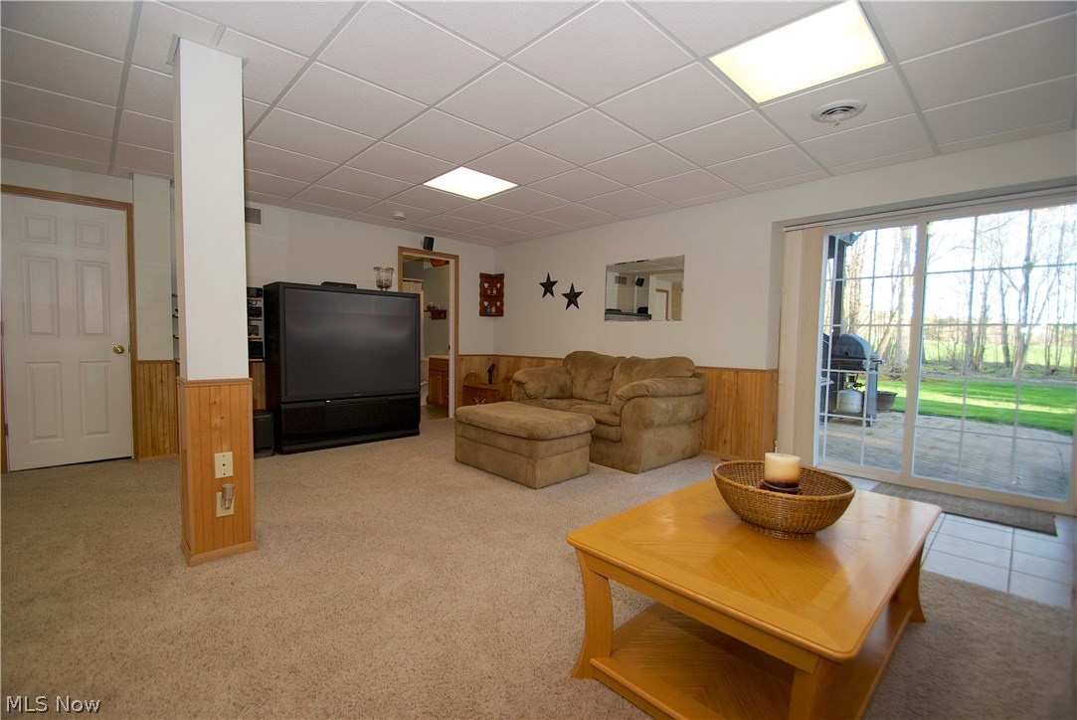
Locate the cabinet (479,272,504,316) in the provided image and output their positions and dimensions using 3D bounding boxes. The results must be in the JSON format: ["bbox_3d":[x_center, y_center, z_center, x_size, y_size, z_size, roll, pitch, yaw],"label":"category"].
[{"bbox_3d":[-0.635,-0.892,6.273,0.335,0.585,0.170,1,3,1],"label":"cabinet"}]

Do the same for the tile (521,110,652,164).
[{"bbox_3d":[0.297,-1.379,2.827,0.602,0.020,0.602,-2,4,-44],"label":"tile"}]

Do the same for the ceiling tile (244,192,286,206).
[{"bbox_3d":[-2.594,-1.492,4.067,0.602,0.020,0.309,-2,4,-44],"label":"ceiling tile"}]

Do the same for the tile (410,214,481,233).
[{"bbox_3d":[-0.959,-1.524,5.012,0.605,0.025,0.605,-3,5,-44],"label":"tile"}]

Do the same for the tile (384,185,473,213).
[{"bbox_3d":[-0.972,-1.471,4.141,0.602,0.020,0.602,-2,4,-44],"label":"tile"}]

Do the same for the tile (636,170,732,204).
[{"bbox_3d":[1.201,-1.411,3.668,0.616,0.020,0.597,-2,5,-44],"label":"tile"}]

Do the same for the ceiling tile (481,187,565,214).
[{"bbox_3d":[-0.112,-1.458,4.130,0.600,0.025,0.600,-2,4,-44],"label":"ceiling tile"}]

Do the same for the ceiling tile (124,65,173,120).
[{"bbox_3d":[-1.864,-1.384,2.445,0.605,0.025,0.605,-3,5,-44],"label":"ceiling tile"}]

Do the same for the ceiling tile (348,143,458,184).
[{"bbox_3d":[-0.988,-1.425,3.282,0.600,0.025,0.600,-2,4,-44],"label":"ceiling tile"}]

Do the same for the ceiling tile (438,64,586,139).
[{"bbox_3d":[-0.141,-1.359,2.417,0.605,0.025,0.605,-3,5,-44],"label":"ceiling tile"}]

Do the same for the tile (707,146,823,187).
[{"bbox_3d":[1.598,-1.381,3.235,0.602,0.020,0.602,-2,4,-44],"label":"tile"}]

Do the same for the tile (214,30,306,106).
[{"bbox_3d":[-1.344,-1.358,2.104,0.299,0.020,0.579,-2,5,-44],"label":"tile"}]

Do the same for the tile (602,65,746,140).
[{"bbox_3d":[0.714,-1.342,2.381,0.591,0.020,0.585,-2,5,-44],"label":"tile"}]

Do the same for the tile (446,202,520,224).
[{"bbox_3d":[-0.535,-1.493,4.575,0.605,0.025,0.605,-3,5,-44],"label":"tile"}]

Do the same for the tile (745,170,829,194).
[{"bbox_3d":[1.914,-1.390,3.513,0.174,0.020,0.591,-2,5,-44],"label":"tile"}]

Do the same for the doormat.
[{"bbox_3d":[2.723,0.940,2.927,0.440,0.012,0.830,-2,4,-44],"label":"doormat"}]

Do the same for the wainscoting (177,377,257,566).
[{"bbox_3d":[-1.551,0.503,2.175,0.265,0.835,0.280,-2,5,-44],"label":"wainscoting"}]

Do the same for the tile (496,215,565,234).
[{"bbox_3d":[-0.099,-1.506,4.990,0.600,0.025,0.600,-2,4,-44],"label":"tile"}]

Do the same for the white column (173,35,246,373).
[{"bbox_3d":[-1.508,-0.636,2.070,0.225,1.440,0.230,-2,4,-44],"label":"white column"}]

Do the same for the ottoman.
[{"bbox_3d":[-0.129,0.628,3.543,0.590,0.440,0.960,-3,5,-44],"label":"ottoman"}]

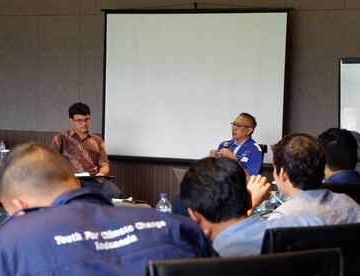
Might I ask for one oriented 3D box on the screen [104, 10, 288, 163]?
[{"bbox_3d":[0.119,-0.544,9.125,2.090,1.619,0.070,2,3,22],"label":"screen"}]

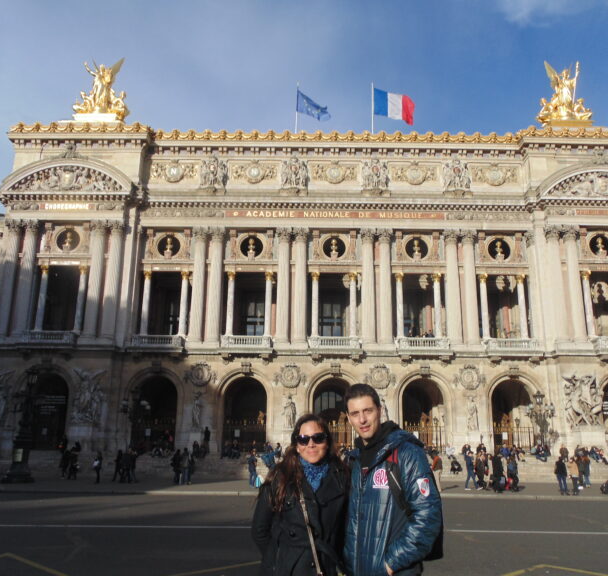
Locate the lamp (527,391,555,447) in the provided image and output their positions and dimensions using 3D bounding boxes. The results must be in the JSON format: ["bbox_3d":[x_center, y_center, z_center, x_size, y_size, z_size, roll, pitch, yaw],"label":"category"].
[{"bbox_3d":[18.305,10.345,46.454,2.000,4.500,2.000,1,-15,0],"label":"lamp"}]

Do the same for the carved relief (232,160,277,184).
[{"bbox_3d":[-4.424,-10.269,53.111,4.165,2.355,0.400,1,-14,0],"label":"carved relief"}]

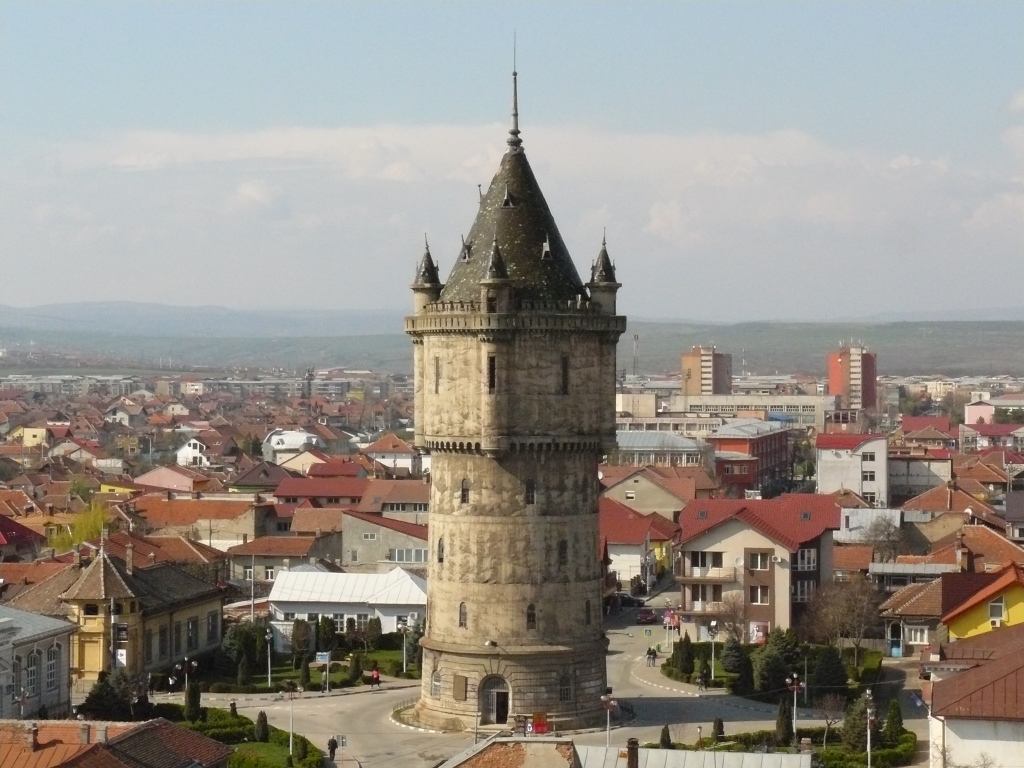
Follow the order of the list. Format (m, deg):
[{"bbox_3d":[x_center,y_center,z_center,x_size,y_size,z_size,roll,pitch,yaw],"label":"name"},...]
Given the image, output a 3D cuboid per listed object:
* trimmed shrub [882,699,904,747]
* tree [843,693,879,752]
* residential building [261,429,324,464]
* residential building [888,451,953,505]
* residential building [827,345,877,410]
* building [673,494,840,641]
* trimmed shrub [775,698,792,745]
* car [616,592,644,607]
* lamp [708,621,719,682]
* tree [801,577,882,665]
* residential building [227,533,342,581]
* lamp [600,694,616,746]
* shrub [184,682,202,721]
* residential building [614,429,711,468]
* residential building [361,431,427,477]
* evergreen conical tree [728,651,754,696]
[{"bbox_3d":[26.374,23.328,155.344,1.450,3.100,1.450,0,1,0],"label":"trimmed shrub"},{"bbox_3d":[23.233,22.517,149.880,2.400,4.100,2.300,0,1,0],"label":"tree"},{"bbox_3d":[-52.257,16.029,530.231,13.000,9.800,11.000,0,1,-18],"label":"residential building"},{"bbox_3d":[71.282,17.318,395.446,12.000,9.800,11.000,0,1,8],"label":"residential building"},{"bbox_3d":[156.525,0.102,1035.000,17.000,32.000,17.000,0,1,33],"label":"residential building"},{"bbox_3d":[23.864,17.744,215.897,15.300,13.000,15.500,0,1,12],"label":"building"},{"bbox_3d":[18.707,23.238,154.337,1.300,3.300,1.300,0,1,0],"label":"trimmed shrub"},{"bbox_3d":[12.350,23.231,243.556,4.300,1.450,1.750,0,1,10],"label":"car"},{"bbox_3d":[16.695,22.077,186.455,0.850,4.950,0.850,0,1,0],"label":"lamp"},{"bbox_3d":[28.274,20.305,192.915,7.000,7.700,6.500,0,1,0],"label":"tree"},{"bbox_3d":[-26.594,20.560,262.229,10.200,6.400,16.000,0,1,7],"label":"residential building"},{"bbox_3d":[6.353,22.335,148.000,1.100,4.500,1.000,0,1,0],"label":"lamp"},{"bbox_3d":[-23.187,23.291,163.667,1.200,3.000,1.200,0,1,0],"label":"shrub"},{"bbox_3d":[29.423,15.911,479.871,25.000,11.000,14.000,0,1,11],"label":"residential building"},{"bbox_3d":[-26.044,16.038,503.135,10.500,10.300,10.500,0,1,12],"label":"residential building"},{"bbox_3d":[17.892,22.524,175.272,2.000,3.600,2.000,0,1,0],"label":"evergreen conical tree"}]

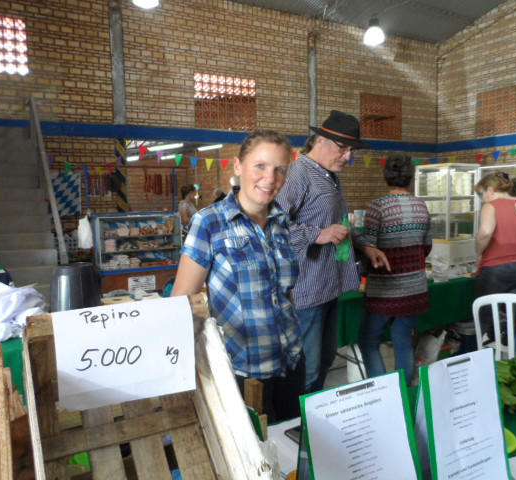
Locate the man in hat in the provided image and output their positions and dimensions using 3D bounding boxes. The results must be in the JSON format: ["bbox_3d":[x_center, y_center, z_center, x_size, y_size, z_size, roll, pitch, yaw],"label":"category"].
[{"bbox_3d":[0.349,0.319,2.165,0.550,1.830,0.540,2,6,25],"label":"man in hat"}]

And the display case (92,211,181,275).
[{"bbox_3d":[-1.757,0.030,6.365,1.100,0.740,0.660,-4,6,-28],"label":"display case"}]

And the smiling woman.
[{"bbox_3d":[-0.046,0.477,1.458,0.500,1.660,0.340,-5,6,-35],"label":"smiling woman"}]

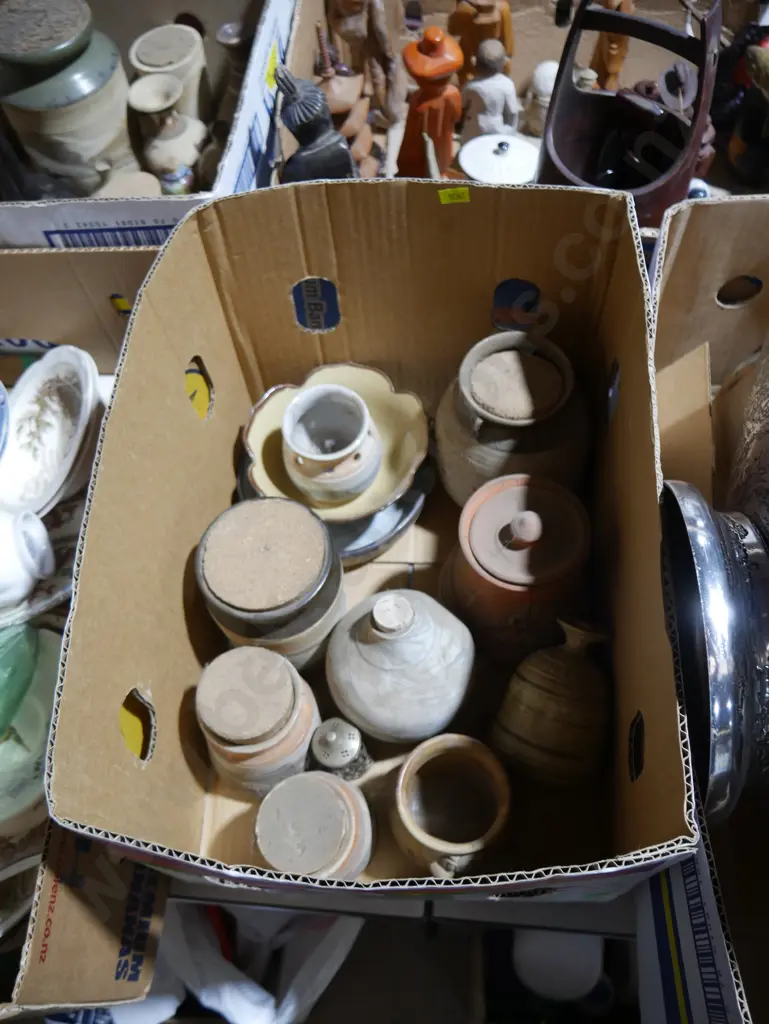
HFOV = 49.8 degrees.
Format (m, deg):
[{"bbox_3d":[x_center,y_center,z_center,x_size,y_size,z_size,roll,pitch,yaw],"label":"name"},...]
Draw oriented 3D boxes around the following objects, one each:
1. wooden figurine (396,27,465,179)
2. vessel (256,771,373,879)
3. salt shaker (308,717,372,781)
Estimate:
[{"bbox_3d":[0.062,-0.491,1.019,0.080,0.205,0.075,11,64,10],"label":"wooden figurine"},{"bbox_3d":[-0.058,0.263,0.682,0.092,0.120,0.092,-2,62,3],"label":"vessel"},{"bbox_3d":[-0.037,0.210,0.729,0.042,0.084,0.042,1,63,5],"label":"salt shaker"}]

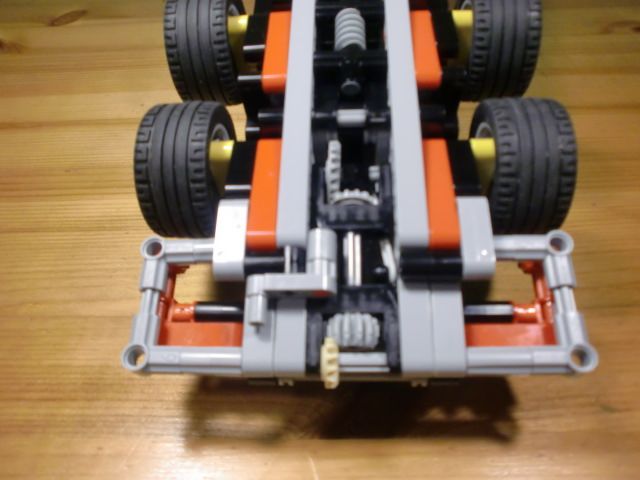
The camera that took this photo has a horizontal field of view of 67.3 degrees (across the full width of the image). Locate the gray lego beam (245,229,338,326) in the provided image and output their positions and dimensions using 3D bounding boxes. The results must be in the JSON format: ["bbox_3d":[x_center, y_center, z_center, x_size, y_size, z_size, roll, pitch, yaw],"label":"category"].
[{"bbox_3d":[-0.007,0.010,0.127,0.023,0.008,0.025,0,64,3],"label":"gray lego beam"}]

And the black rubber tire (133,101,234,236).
[{"bbox_3d":[-0.043,-0.023,0.159,0.022,0.043,0.043,0,64,3],"label":"black rubber tire"}]

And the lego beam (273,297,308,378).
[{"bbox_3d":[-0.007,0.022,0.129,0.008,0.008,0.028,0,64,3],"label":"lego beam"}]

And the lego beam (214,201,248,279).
[{"bbox_3d":[-0.023,-0.001,0.133,0.008,0.008,0.024,0,64,3],"label":"lego beam"}]

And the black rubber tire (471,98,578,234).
[{"bbox_3d":[0.063,-0.023,0.154,0.022,0.043,0.043,0,64,3],"label":"black rubber tire"}]

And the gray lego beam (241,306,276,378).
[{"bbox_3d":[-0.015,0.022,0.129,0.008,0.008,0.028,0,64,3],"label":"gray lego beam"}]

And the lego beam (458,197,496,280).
[{"bbox_3d":[0.041,-0.001,0.129,0.008,0.008,0.024,0,64,3],"label":"lego beam"}]

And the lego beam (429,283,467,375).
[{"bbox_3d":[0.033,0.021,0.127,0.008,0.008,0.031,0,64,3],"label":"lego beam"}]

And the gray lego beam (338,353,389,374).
[{"bbox_3d":[0.011,0.031,0.123,0.013,0.005,0.005,0,64,3],"label":"gray lego beam"}]

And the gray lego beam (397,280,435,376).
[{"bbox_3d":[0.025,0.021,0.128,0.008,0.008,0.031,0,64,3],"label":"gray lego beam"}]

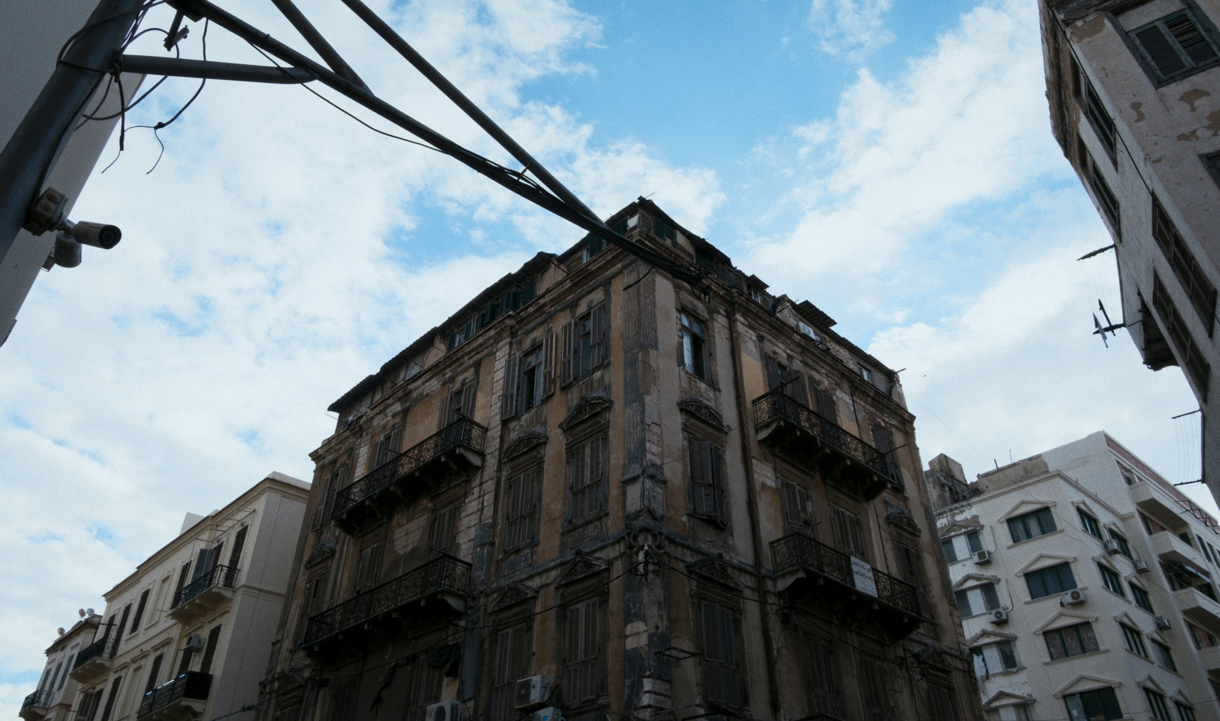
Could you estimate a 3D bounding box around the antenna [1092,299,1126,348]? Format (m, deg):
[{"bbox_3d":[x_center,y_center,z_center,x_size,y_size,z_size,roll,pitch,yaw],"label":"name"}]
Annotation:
[{"bbox_3d":[9.820,-0.756,16.121,0.542,1.125,0.200,-18,-40,23],"label":"antenna"}]

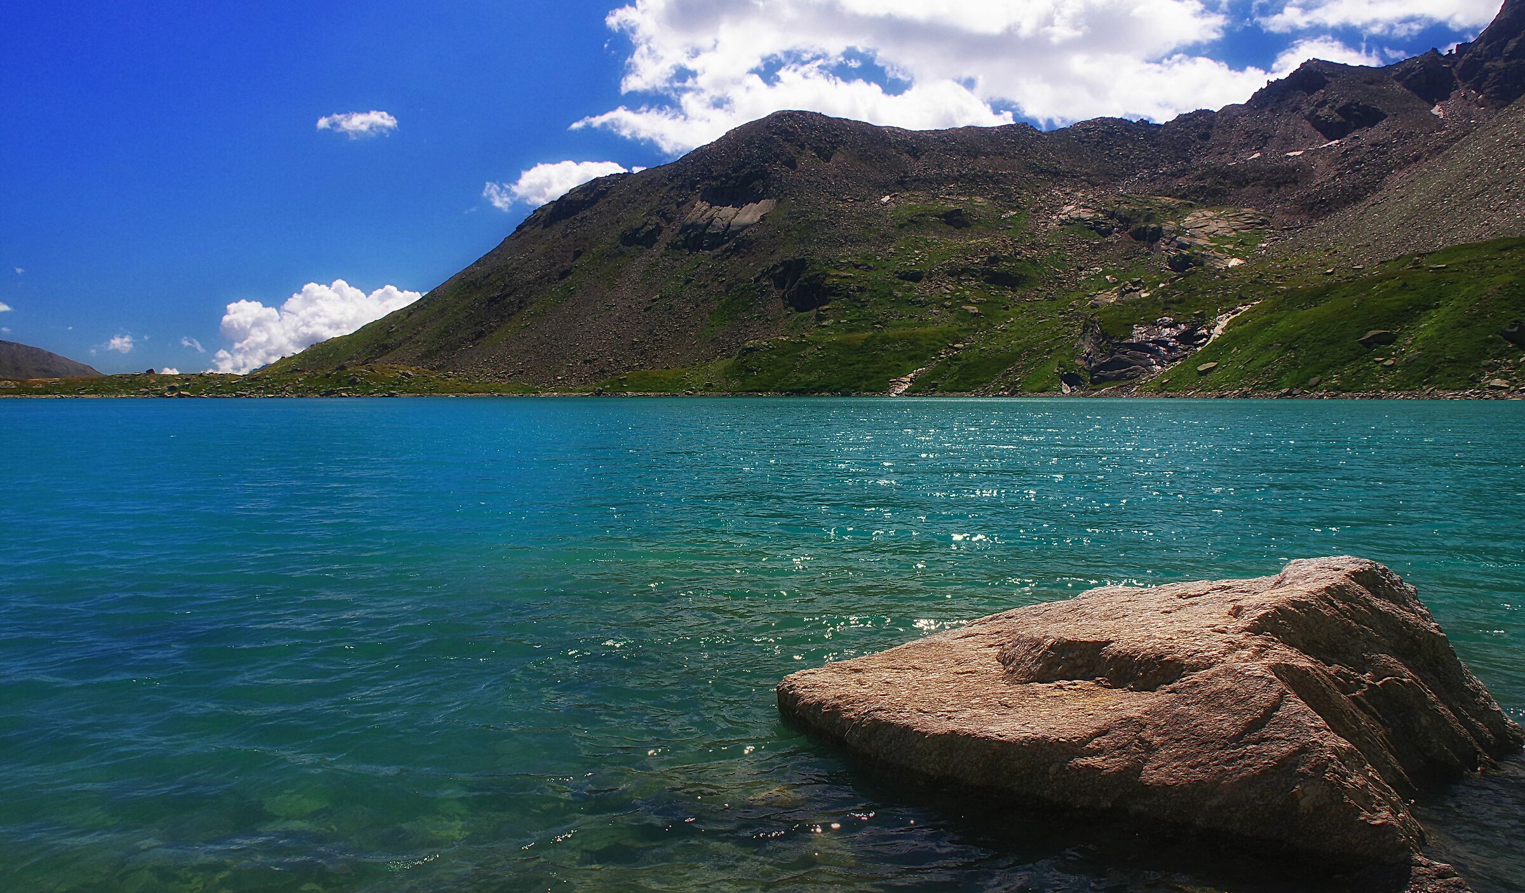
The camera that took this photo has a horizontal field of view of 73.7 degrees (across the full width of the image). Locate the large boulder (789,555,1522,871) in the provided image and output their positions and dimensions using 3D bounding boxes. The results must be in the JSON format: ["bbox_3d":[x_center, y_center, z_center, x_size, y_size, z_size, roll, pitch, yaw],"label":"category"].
[{"bbox_3d":[1.543,0.881,4.349,2.712,0.856,1.595,2,4,35],"label":"large boulder"}]

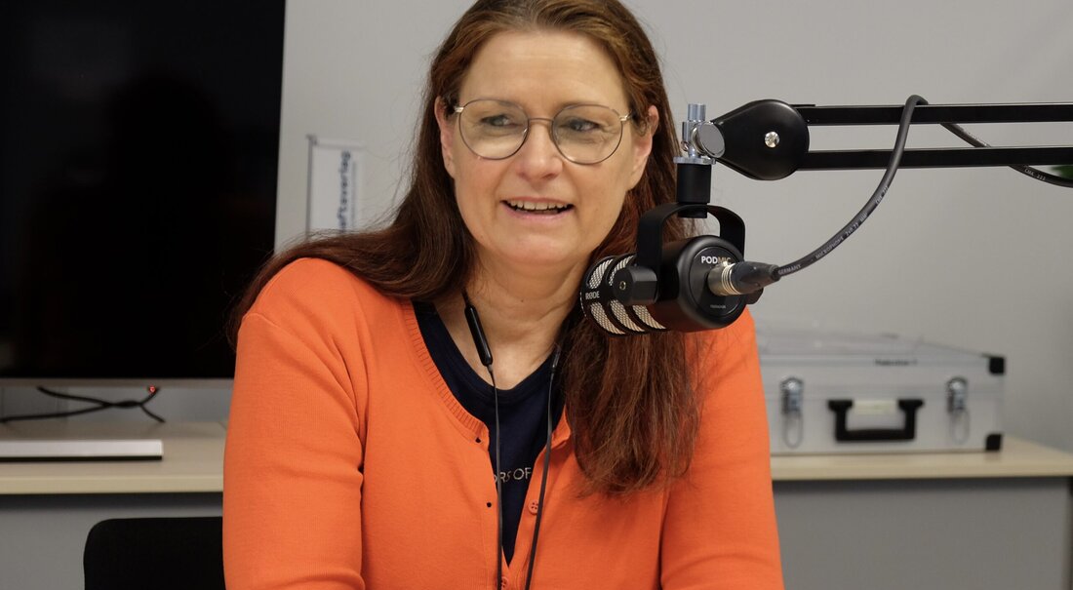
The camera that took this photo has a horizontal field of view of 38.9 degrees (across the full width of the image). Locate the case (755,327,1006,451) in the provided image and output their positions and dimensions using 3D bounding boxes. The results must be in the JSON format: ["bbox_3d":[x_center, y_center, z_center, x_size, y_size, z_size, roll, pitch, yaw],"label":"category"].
[{"bbox_3d":[0.465,0.156,2.472,0.465,0.153,0.340,1,4,-19],"label":"case"}]

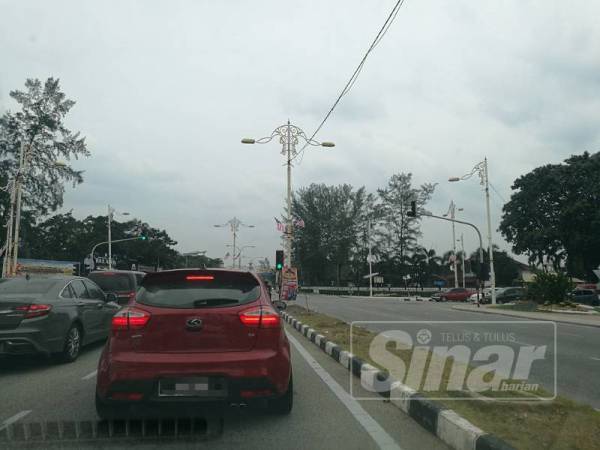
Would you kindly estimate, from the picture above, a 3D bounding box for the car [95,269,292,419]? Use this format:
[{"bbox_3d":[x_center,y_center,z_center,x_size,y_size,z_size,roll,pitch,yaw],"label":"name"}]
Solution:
[{"bbox_3d":[-1.116,1.276,5.879,1.720,1.455,4.050,1,-8,-6],"label":"car"}]

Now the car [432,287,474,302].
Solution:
[{"bbox_3d":[15.818,6.991,47.029,4.250,1.450,1.700,1,-8,-9],"label":"car"}]

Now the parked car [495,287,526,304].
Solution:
[{"bbox_3d":[19.913,6.217,41.637,4.400,1.500,1.750,1,-8,-9],"label":"parked car"}]

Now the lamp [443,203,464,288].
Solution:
[{"bbox_3d":[17.645,2.884,53.257,0.600,11.300,5.400,1,-8,-6],"label":"lamp"}]

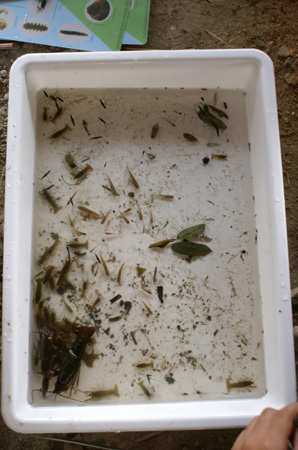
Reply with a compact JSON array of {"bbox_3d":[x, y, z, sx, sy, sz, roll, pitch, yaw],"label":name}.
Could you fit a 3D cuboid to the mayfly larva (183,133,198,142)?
[{"bbox_3d":[0.053,-0.109,0.657,0.020,0.004,0.007,28,79,4],"label":"mayfly larva"}]

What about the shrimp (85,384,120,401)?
[{"bbox_3d":[-0.053,0.190,0.595,0.039,0.007,0.014,-4,79,-3],"label":"shrimp"}]

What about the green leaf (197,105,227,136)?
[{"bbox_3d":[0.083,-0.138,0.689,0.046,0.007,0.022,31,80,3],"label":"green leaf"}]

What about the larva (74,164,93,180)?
[{"bbox_3d":[-0.081,-0.064,0.644,0.025,0.005,0.007,-39,82,-9],"label":"larva"}]

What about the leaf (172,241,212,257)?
[{"bbox_3d":[0.051,0.029,0.623,0.048,0.004,0.015,6,78,-1],"label":"leaf"}]

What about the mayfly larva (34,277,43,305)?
[{"bbox_3d":[-0.135,0.080,0.639,0.010,0.007,0.032,4,79,-2],"label":"mayfly larva"}]

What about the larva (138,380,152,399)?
[{"bbox_3d":[-0.004,0.197,0.623,0.009,0.006,0.023,-33,83,-8],"label":"larva"}]

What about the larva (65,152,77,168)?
[{"bbox_3d":[-0.098,-0.082,0.655,0.010,0.007,0.023,-24,81,-5],"label":"larva"}]

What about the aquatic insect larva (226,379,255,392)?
[{"bbox_3d":[0.105,0.183,0.601,0.033,0.007,0.014,-4,79,-3],"label":"aquatic insect larva"}]

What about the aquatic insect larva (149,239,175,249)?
[{"bbox_3d":[0.016,0.022,0.623,0.033,0.005,0.006,-15,79,-5],"label":"aquatic insect larva"}]

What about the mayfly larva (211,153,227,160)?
[{"bbox_3d":[0.091,-0.089,0.680,0.022,0.005,0.009,1,80,-2],"label":"mayfly larva"}]

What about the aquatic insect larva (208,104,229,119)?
[{"bbox_3d":[0.092,-0.149,0.691,0.033,0.006,0.007,35,80,4],"label":"aquatic insect larva"}]

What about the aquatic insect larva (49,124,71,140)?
[{"bbox_3d":[-0.116,-0.119,0.676,0.032,0.007,0.010,-32,83,-8],"label":"aquatic insect larva"}]

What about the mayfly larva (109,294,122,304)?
[{"bbox_3d":[-0.040,0.087,0.626,0.016,0.004,0.004,-28,81,-6],"label":"mayfly larva"}]

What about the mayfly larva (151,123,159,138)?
[{"bbox_3d":[0.008,-0.122,0.682,0.008,0.006,0.022,19,79,1],"label":"mayfly larva"}]

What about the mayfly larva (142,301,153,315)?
[{"bbox_3d":[-0.003,0.098,0.625,0.004,0.003,0.021,-39,83,-7],"label":"mayfly larva"}]

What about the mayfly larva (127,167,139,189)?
[{"bbox_3d":[-0.020,-0.060,0.653,0.005,0.004,0.035,-24,81,-5],"label":"mayfly larva"}]

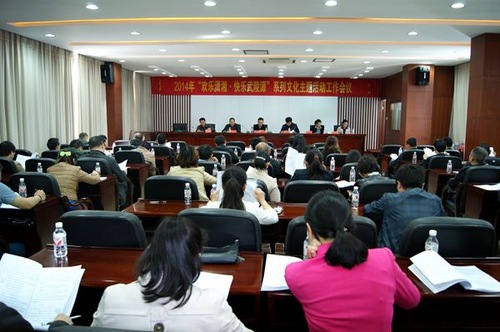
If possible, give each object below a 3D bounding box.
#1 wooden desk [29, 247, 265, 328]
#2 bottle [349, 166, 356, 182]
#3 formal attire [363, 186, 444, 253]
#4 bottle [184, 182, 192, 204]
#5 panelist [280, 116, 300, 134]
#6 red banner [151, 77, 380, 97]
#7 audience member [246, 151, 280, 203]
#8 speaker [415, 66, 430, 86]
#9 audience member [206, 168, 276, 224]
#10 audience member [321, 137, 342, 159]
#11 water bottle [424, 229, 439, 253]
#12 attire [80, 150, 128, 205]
[{"bbox_3d":[-0.560,0.866,1.915,1.240,0.750,0.480,1,7,4],"label":"wooden desk"},{"bbox_3d":[1.213,0.103,4.420,0.066,0.190,0.066,1,7,4],"label":"bottle"},{"bbox_3d":[1.262,0.462,3.078,0.580,0.600,0.500,0,7,2],"label":"formal attire"},{"bbox_3d":[-0.618,0.276,3.751,0.063,0.207,0.063,0,7,4],"label":"bottle"},{"bbox_3d":[1.243,-0.909,11.620,0.560,1.200,0.680,1,7,4],"label":"panelist"},{"bbox_3d":[0.476,-2.611,12.300,7.550,0.620,0.050,1,7,4],"label":"red banner"},{"bbox_3d":[0.156,0.435,4.505,0.480,1.210,0.720,1,7,6],"label":"audience member"},{"bbox_3d":[3.897,-2.024,8.470,0.290,0.470,0.280,1,11,4],"label":"speaker"},{"bbox_3d":[-0.046,0.571,2.722,0.530,1.140,0.720,1,7,4],"label":"audience member"},{"bbox_3d":[1.622,0.063,7.361,0.470,1.250,0.700,1,7,6],"label":"audience member"},{"bbox_3d":[0.918,0.414,1.894,0.062,0.178,0.062,1,7,4],"label":"water bottle"},{"bbox_3d":[-2.040,0.193,5.250,0.500,0.780,0.500,2,7,9],"label":"attire"}]

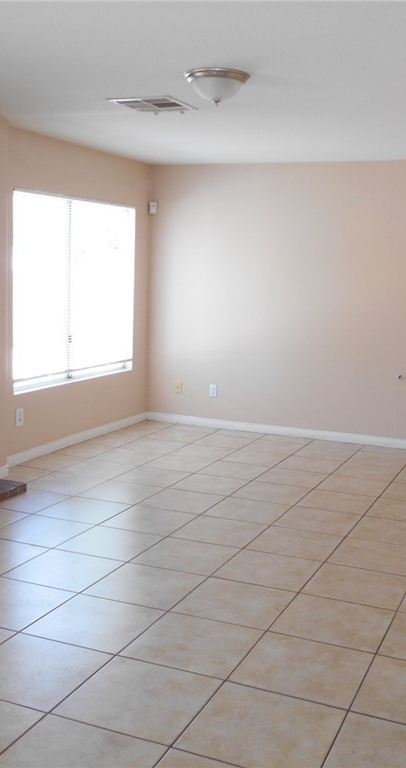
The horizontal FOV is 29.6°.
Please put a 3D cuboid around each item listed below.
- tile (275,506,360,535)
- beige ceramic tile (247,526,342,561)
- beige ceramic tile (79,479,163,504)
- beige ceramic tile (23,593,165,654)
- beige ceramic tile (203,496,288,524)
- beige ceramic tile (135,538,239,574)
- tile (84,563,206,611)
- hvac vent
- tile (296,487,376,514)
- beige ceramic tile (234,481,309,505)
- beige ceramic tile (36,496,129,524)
[{"bbox_3d":[0.704,0.836,4.707,0.449,0.010,0.442,5,9,24],"label":"tile"},{"bbox_3d":[0.518,0.888,4.303,0.449,0.010,0.442,5,9,24],"label":"beige ceramic tile"},{"bbox_3d":[-0.537,0.739,5.208,0.445,0.010,0.445,4,8,24],"label":"beige ceramic tile"},{"bbox_3d":[-0.451,1.010,3.252,0.450,0.012,0.450,4,8,24],"label":"beige ceramic tile"},{"bbox_3d":[0.287,0.813,4.940,0.450,0.012,0.450,4,8,23],"label":"beige ceramic tile"},{"bbox_3d":[-0.082,0.907,4.056,0.450,0.010,0.450,5,8,24],"label":"beige ceramic tile"},{"bbox_3d":[-0.269,0.959,3.671,0.450,0.012,0.450,4,8,23],"label":"tile"},{"bbox_3d":[-0.307,-1.711,4.702,0.400,0.030,0.380,4,8,23],"label":"hvac vent"},{"bbox_3d":[0.879,0.784,5.074,0.445,0.010,0.445,4,8,24],"label":"tile"},{"bbox_3d":[0.477,0.764,5.372,0.450,0.012,0.450,4,8,23],"label":"beige ceramic tile"},{"bbox_3d":[-0.728,0.792,4.815,0.450,0.010,0.450,5,8,24],"label":"beige ceramic tile"}]

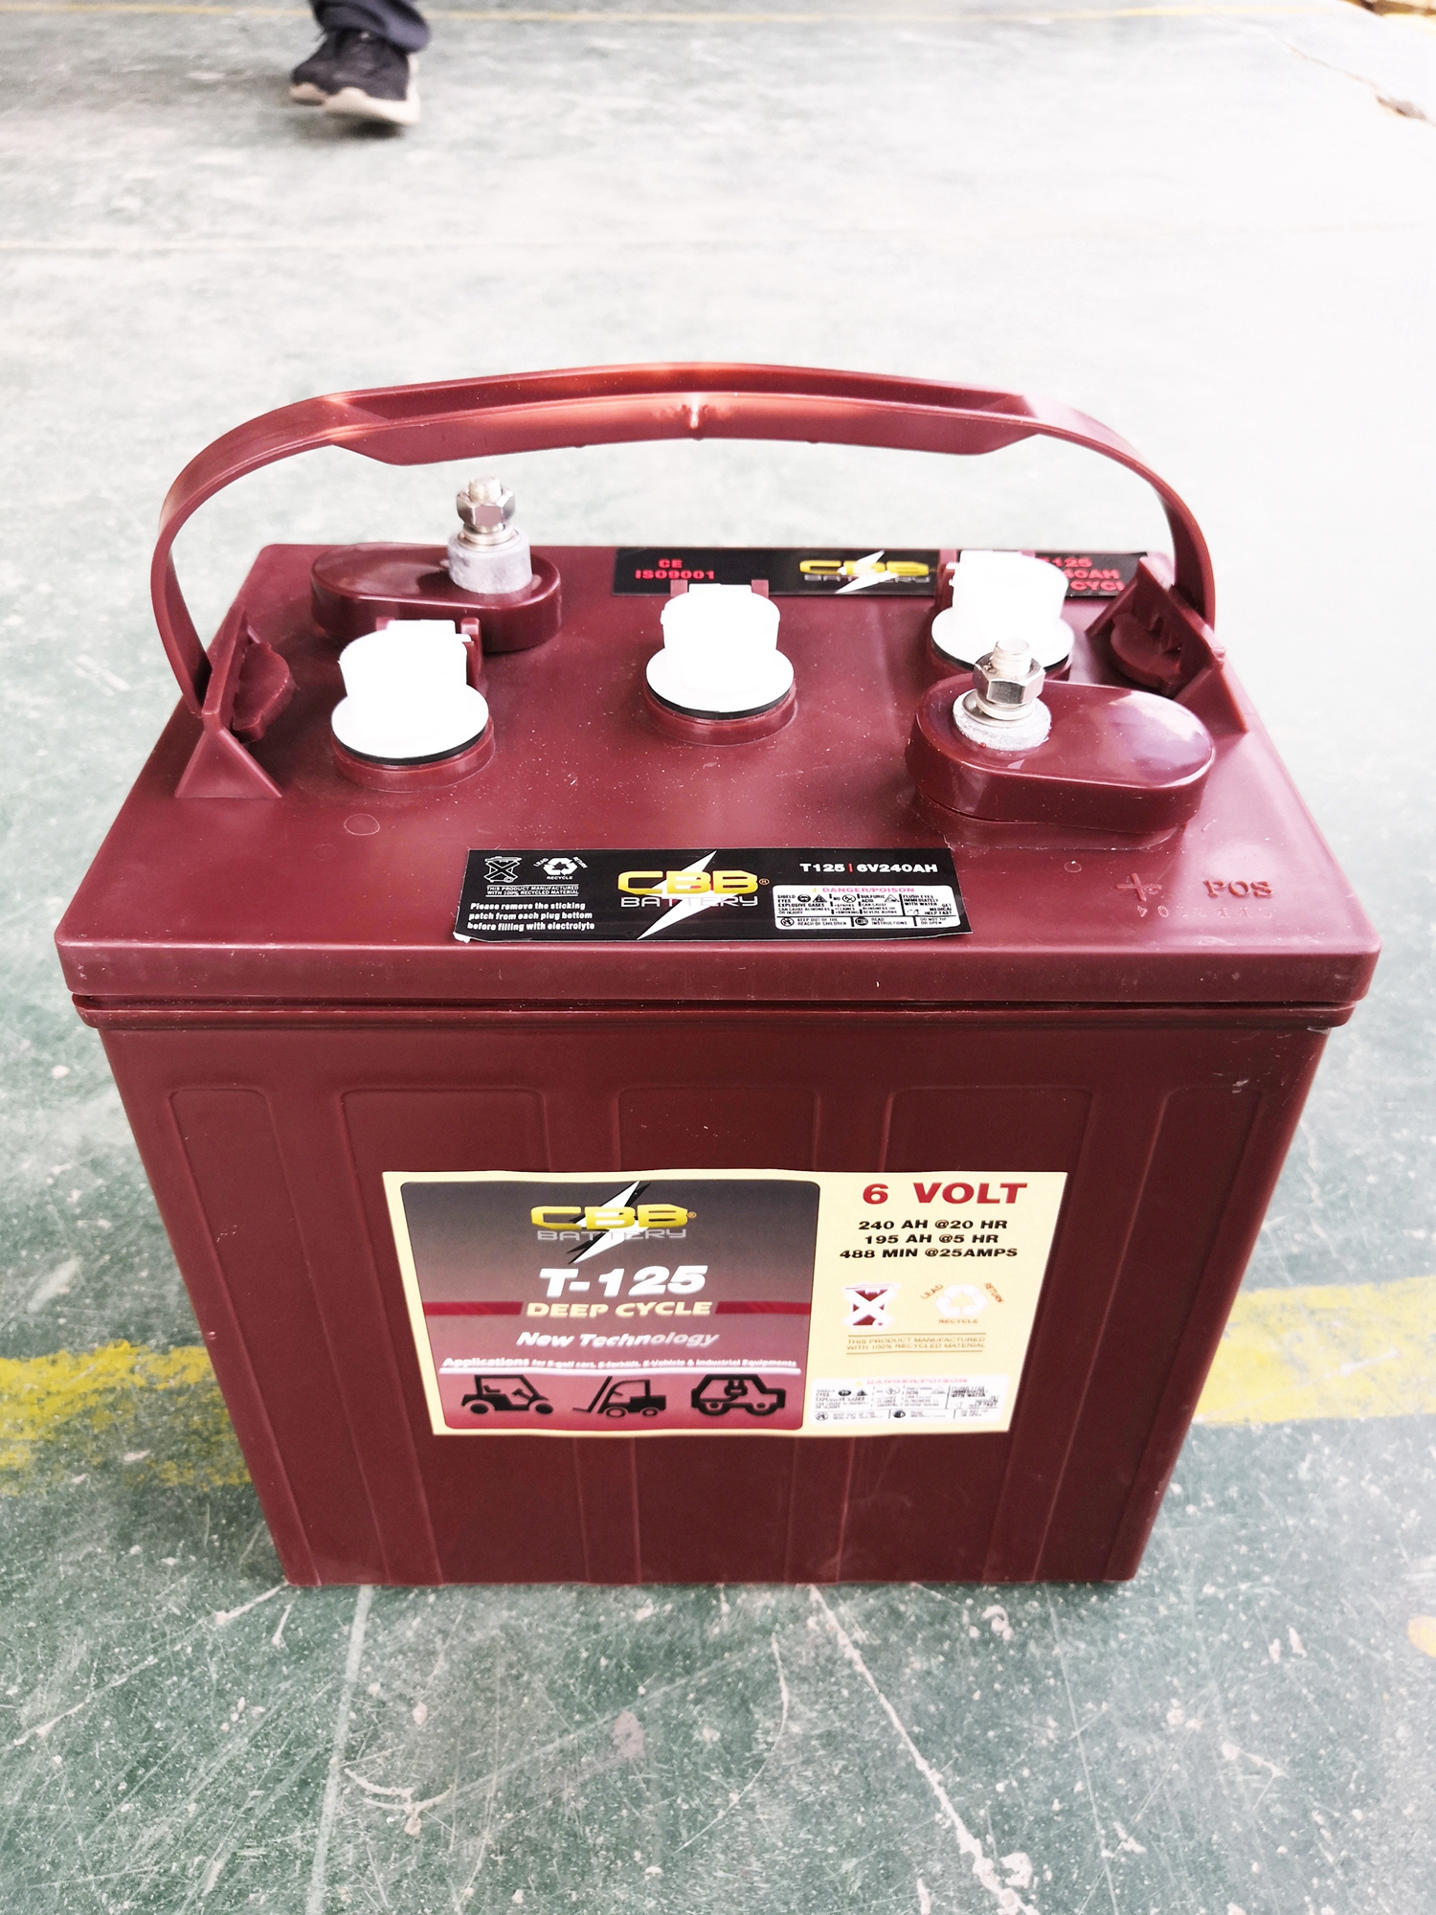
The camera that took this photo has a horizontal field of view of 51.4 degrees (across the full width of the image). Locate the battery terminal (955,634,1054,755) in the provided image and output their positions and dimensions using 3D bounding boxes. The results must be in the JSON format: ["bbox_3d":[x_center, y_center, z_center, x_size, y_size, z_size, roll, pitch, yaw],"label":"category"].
[{"bbox_3d":[0.062,-0.058,0.321,0.021,0.021,0.021,0,40,0],"label":"battery terminal"}]

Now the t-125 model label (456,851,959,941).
[{"bbox_3d":[-0.001,-0.014,0.304,0.102,0.002,0.029,-1,40,-1],"label":"t-125 model label"}]

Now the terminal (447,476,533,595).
[{"bbox_3d":[-0.058,-0.107,0.378,0.021,0.025,0.021,0,40,0],"label":"terminal"}]

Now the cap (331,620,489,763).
[{"bbox_3d":[-0.070,-0.060,0.337,0.035,0.019,0.036,0,40,0],"label":"cap"}]

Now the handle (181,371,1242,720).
[{"bbox_3d":[-0.003,-0.092,0.333,0.240,0.075,0.023,-2,40,-3],"label":"handle"}]

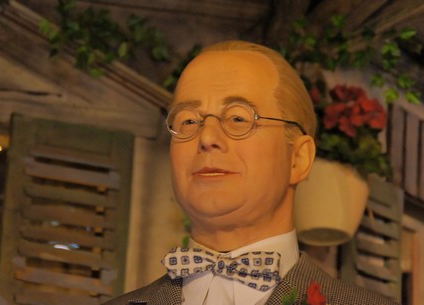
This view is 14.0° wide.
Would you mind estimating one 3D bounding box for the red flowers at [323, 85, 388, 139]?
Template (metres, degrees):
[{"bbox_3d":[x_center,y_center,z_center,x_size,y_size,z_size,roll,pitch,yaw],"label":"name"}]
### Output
[{"bbox_3d":[0.248,-0.071,3.000,0.112,0.095,0.100,0,-13,15],"label":"red flowers"}]

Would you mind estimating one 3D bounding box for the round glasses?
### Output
[{"bbox_3d":[0.029,-0.026,2.099,0.136,0.052,0.120,-3,-9,31],"label":"round glasses"}]

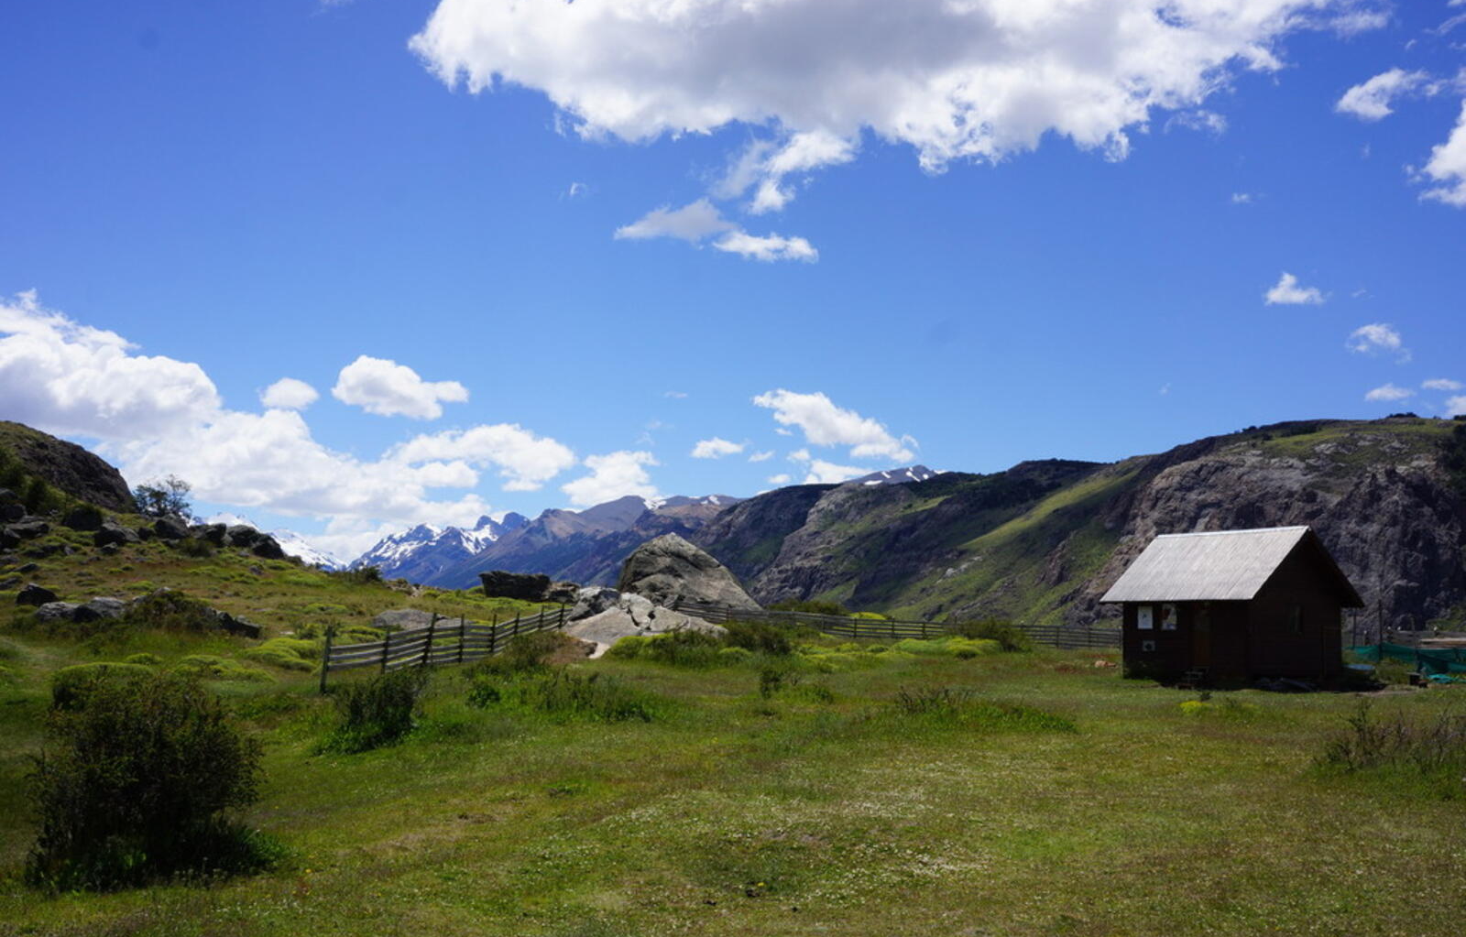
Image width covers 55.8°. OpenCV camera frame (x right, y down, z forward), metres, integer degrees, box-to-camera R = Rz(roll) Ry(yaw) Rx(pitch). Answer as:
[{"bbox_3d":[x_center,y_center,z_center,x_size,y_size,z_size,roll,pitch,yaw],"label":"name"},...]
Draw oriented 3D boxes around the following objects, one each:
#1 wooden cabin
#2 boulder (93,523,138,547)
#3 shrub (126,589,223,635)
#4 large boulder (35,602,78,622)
[{"bbox_3d":[14.912,4.063,41.342,5.789,4.419,5.094,6,-8,-36],"label":"wooden cabin"},{"bbox_3d":[-31.213,3.356,70.000,2.200,1.200,1.800,4,-7,-24],"label":"boulder"},{"bbox_3d":[-18.293,4.702,45.500,3.000,1.350,2.200,3,-7,-22],"label":"shrub"},{"bbox_3d":[-22.490,4.772,46.000,1.450,0.700,1.200,4,-7,-26],"label":"large boulder"}]

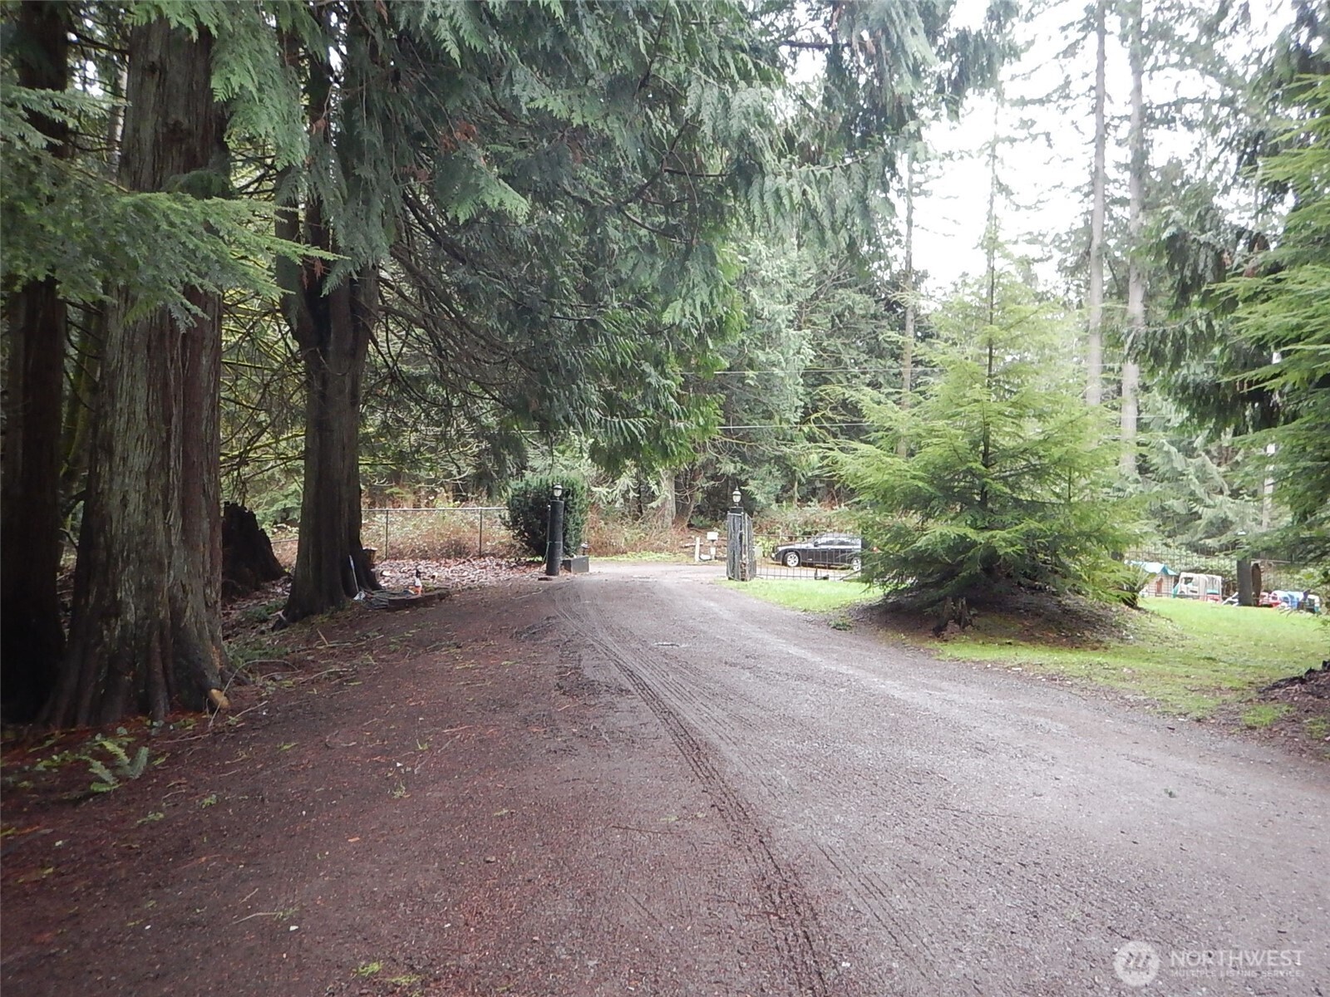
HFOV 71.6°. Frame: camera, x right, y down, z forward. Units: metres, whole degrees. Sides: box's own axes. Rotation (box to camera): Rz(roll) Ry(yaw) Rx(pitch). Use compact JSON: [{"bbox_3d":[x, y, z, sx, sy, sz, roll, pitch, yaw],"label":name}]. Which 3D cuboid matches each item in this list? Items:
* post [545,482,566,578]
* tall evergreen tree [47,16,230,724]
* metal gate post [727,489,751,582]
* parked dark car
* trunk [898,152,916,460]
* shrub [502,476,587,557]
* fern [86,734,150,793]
[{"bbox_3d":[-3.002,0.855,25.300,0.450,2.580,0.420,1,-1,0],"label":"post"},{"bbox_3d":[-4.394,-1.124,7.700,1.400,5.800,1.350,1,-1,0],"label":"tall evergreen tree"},{"bbox_3d":[2.016,1.008,25.200,0.600,2.550,0.600,1,-1,0],"label":"metal gate post"},{"bbox_3d":[6.655,2.155,37.500,4.850,1.460,1.860,1,-1,23],"label":"parked dark car"},{"bbox_3d":[12.339,-9.930,47.000,0.500,16.000,0.500,1,-1,0],"label":"trunk"},{"bbox_3d":[-3.581,0.584,28.000,2.550,2.600,2.400,1,-1,0],"label":"shrub"},{"bbox_3d":[-3.171,1.543,5.350,0.340,0.280,0.320,1,-1,0],"label":"fern"}]

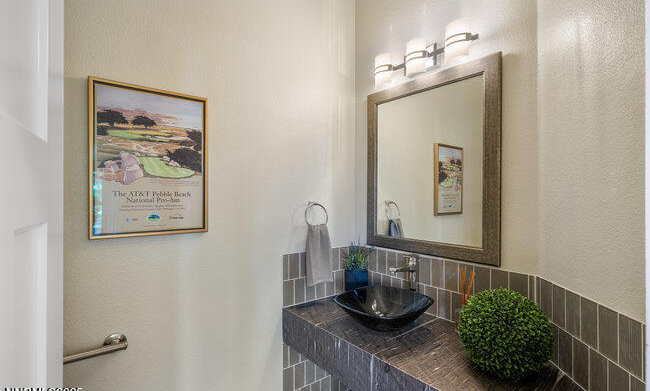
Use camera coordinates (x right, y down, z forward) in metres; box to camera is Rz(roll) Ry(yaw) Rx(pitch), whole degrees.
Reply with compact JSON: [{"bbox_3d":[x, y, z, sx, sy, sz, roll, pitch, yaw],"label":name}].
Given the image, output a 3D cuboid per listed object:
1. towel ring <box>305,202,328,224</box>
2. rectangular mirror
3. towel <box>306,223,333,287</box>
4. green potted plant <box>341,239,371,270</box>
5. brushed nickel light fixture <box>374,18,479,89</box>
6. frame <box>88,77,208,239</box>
[{"bbox_3d":[-0.067,0.119,1.859,0.160,0.155,0.076,0,0,-38],"label":"towel ring"},{"bbox_3d":[0.535,-0.161,1.685,0.028,0.965,0.800,0,0,-38],"label":"rectangular mirror"},{"bbox_3d":[-0.029,0.362,1.861,0.195,0.365,0.060,0,0,-38],"label":"towel"},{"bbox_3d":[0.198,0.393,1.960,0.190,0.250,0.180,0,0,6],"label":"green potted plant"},{"bbox_3d":[0.496,-0.730,1.648,0.136,0.165,0.630,0,0,-38],"label":"brushed nickel light fixture"},{"bbox_3d":[-0.754,-0.146,1.353,0.453,0.637,0.040,0,0,-38],"label":"frame"}]

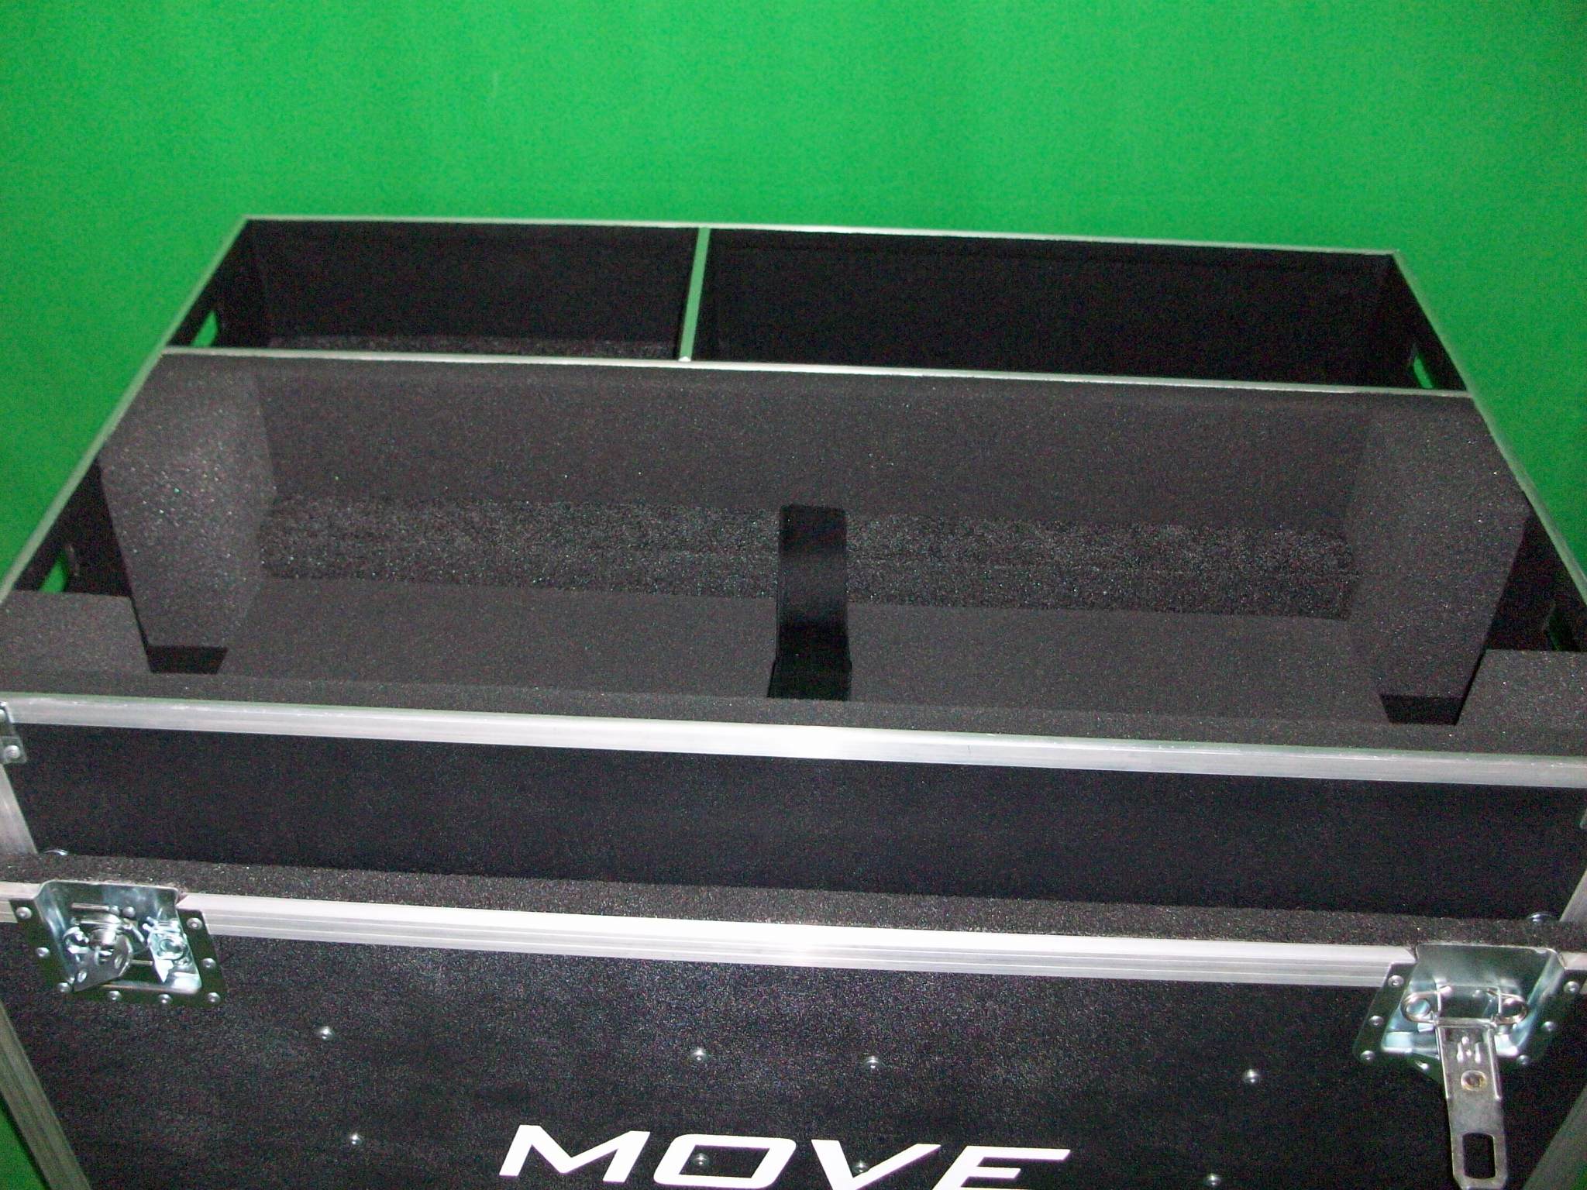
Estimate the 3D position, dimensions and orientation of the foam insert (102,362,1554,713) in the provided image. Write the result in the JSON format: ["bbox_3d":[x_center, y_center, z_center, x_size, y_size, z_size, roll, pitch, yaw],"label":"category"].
[{"bbox_3d":[0.009,-0.001,1.036,0.961,0.118,0.377,2,40,1],"label":"foam insert"}]

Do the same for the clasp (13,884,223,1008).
[{"bbox_3d":[-0.402,0.211,0.943,0.113,0.095,0.021,2,40,1],"label":"clasp"}]

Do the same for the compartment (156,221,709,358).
[{"bbox_3d":[-0.272,-0.202,1.269,0.382,0.117,0.207,2,40,1],"label":"compartment"}]

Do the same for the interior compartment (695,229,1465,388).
[{"bbox_3d":[0.212,-0.181,1.266,0.574,0.126,0.211,2,40,1],"label":"interior compartment"}]

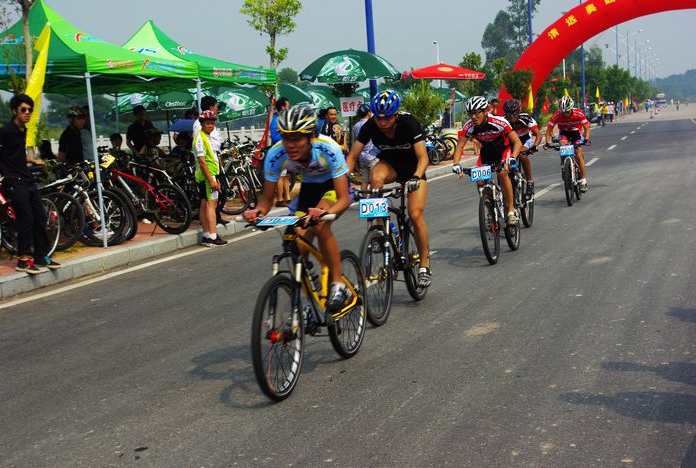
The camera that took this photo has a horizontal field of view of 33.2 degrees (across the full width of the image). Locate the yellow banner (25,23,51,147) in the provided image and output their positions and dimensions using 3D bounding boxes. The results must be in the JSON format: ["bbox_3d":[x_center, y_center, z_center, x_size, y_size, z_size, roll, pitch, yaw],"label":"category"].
[{"bbox_3d":[-3.218,-1.549,12.100,0.270,1.280,0.100,-4,5,-6],"label":"yellow banner"}]

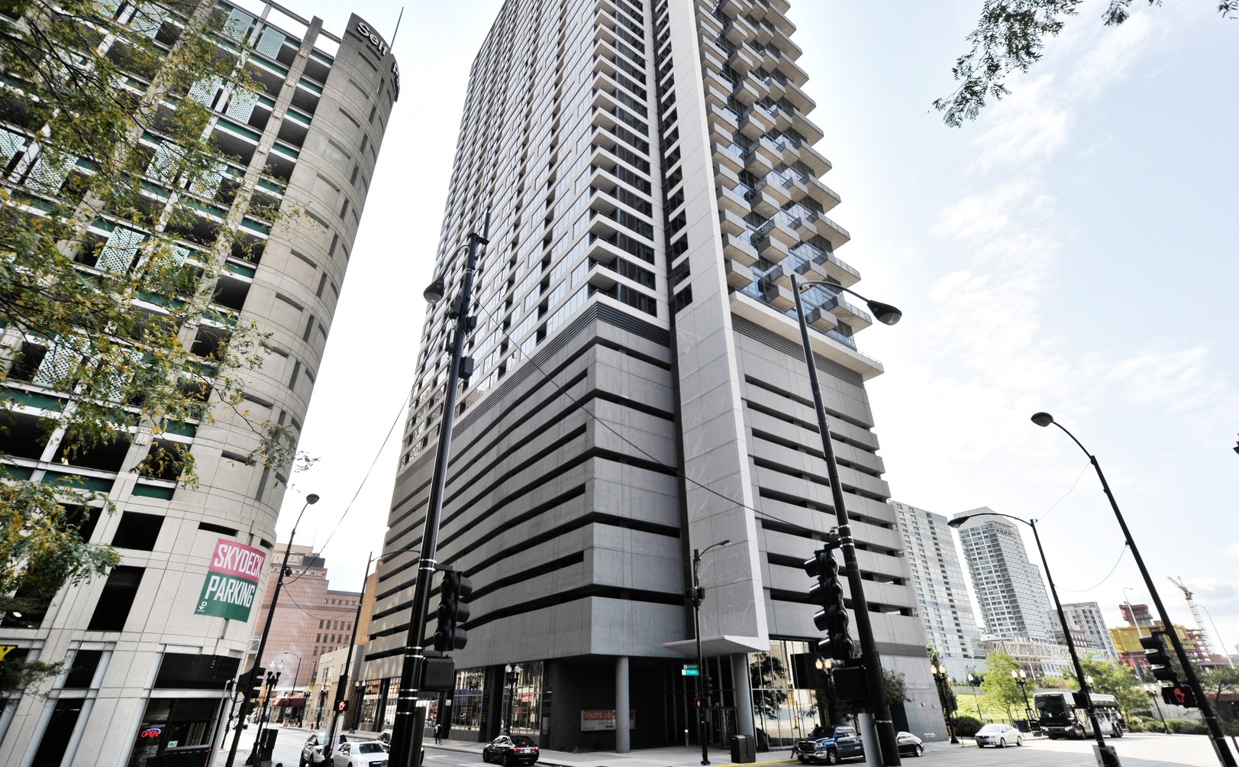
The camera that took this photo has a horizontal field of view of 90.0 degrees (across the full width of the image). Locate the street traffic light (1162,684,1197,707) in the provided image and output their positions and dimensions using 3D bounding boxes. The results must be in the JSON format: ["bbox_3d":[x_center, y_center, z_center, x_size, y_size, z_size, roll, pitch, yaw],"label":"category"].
[{"bbox_3d":[14.272,7.947,15.766,0.360,0.500,0.480,18,-34,-30],"label":"street traffic light"}]

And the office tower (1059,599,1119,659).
[{"bbox_3d":[287.456,166.413,379.105,18.000,55.000,27.000,19,-34,-32],"label":"office tower"}]

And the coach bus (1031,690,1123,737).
[{"bbox_3d":[42.345,30.423,56.736,13.200,3.500,2.580,20,-34,-34],"label":"coach bus"}]

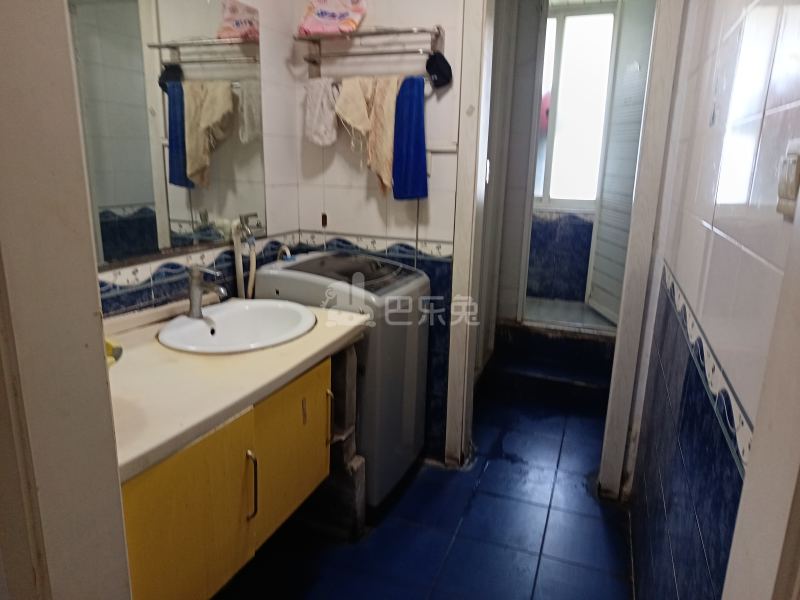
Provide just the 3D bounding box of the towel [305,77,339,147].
[{"bbox_3d":[-0.324,-0.769,2.267,0.155,0.272,0.060,6,15,20],"label":"towel"}]

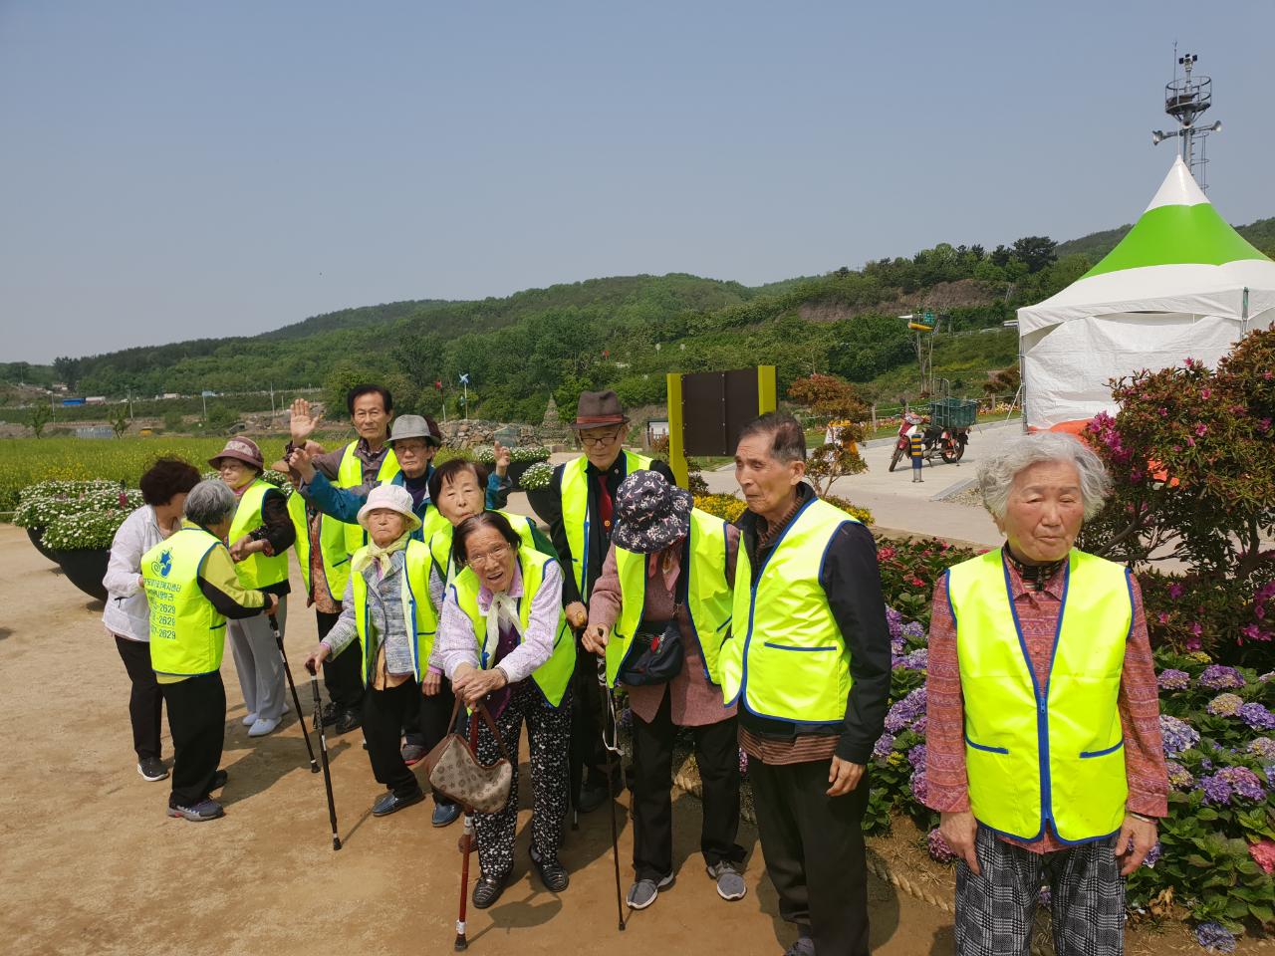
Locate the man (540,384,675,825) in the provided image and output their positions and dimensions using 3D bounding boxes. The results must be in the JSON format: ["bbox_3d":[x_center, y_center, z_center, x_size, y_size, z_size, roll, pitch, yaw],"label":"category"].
[{"bbox_3d":[-0.112,0.471,3.791,0.540,1.647,0.400,-2,4,1],"label":"man"}]

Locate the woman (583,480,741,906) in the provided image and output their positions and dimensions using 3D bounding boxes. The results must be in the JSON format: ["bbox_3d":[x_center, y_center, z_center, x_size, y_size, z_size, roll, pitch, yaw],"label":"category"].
[{"bbox_3d":[0.087,0.657,3.046,0.530,1.368,0.460,-1,4,8],"label":"woman"}]

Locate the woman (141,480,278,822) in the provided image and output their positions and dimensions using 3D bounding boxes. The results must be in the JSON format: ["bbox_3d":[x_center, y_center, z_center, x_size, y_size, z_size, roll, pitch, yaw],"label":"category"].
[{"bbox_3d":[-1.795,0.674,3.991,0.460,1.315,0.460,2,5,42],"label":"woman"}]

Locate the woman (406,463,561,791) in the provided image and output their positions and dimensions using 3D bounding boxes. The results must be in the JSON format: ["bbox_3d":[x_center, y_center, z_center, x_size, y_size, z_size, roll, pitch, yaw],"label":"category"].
[{"bbox_3d":[-0.573,0.618,3.731,0.500,1.390,0.400,-2,4,-5],"label":"woman"}]

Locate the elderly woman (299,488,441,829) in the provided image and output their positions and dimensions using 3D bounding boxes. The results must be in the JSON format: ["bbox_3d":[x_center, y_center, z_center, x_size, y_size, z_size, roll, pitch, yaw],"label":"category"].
[{"bbox_3d":[-1.040,0.677,3.768,0.530,1.295,0.430,-1,4,4],"label":"elderly woman"}]

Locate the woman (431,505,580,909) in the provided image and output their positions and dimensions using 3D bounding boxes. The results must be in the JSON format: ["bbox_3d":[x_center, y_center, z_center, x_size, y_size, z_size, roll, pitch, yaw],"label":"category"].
[{"bbox_3d":[-0.413,0.729,3.018,0.520,1.259,0.520,-1,4,6],"label":"woman"}]

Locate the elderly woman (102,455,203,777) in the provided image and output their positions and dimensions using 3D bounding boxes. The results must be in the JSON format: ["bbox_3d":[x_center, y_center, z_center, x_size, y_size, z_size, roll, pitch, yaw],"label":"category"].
[{"bbox_3d":[-2.209,0.619,4.347,0.400,1.400,0.430,-2,4,-5],"label":"elderly woman"}]

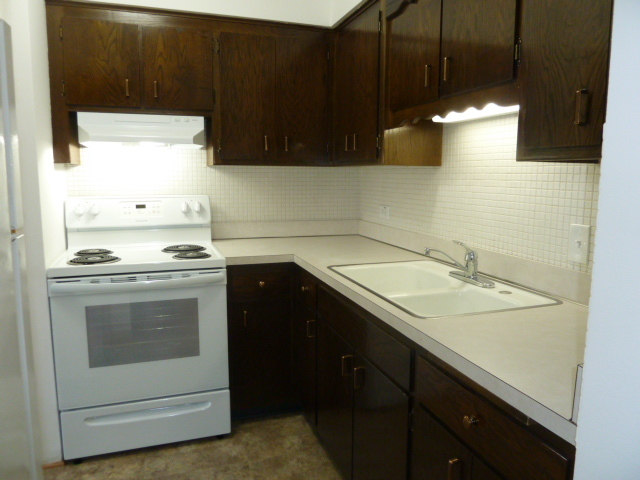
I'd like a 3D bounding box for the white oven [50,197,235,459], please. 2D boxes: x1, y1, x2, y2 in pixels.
[{"bbox_3d":[-0.916,0.379,2.451,0.754,1.193,0.712,-3,9,-19],"label":"white oven"}]

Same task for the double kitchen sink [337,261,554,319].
[{"bbox_3d":[0.414,0.253,1.826,0.552,0.191,0.809,-3,9,-19],"label":"double kitchen sink"}]

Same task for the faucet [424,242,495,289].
[{"bbox_3d":[0.496,0.086,1.739,0.242,0.172,0.248,-3,9,-19],"label":"faucet"}]

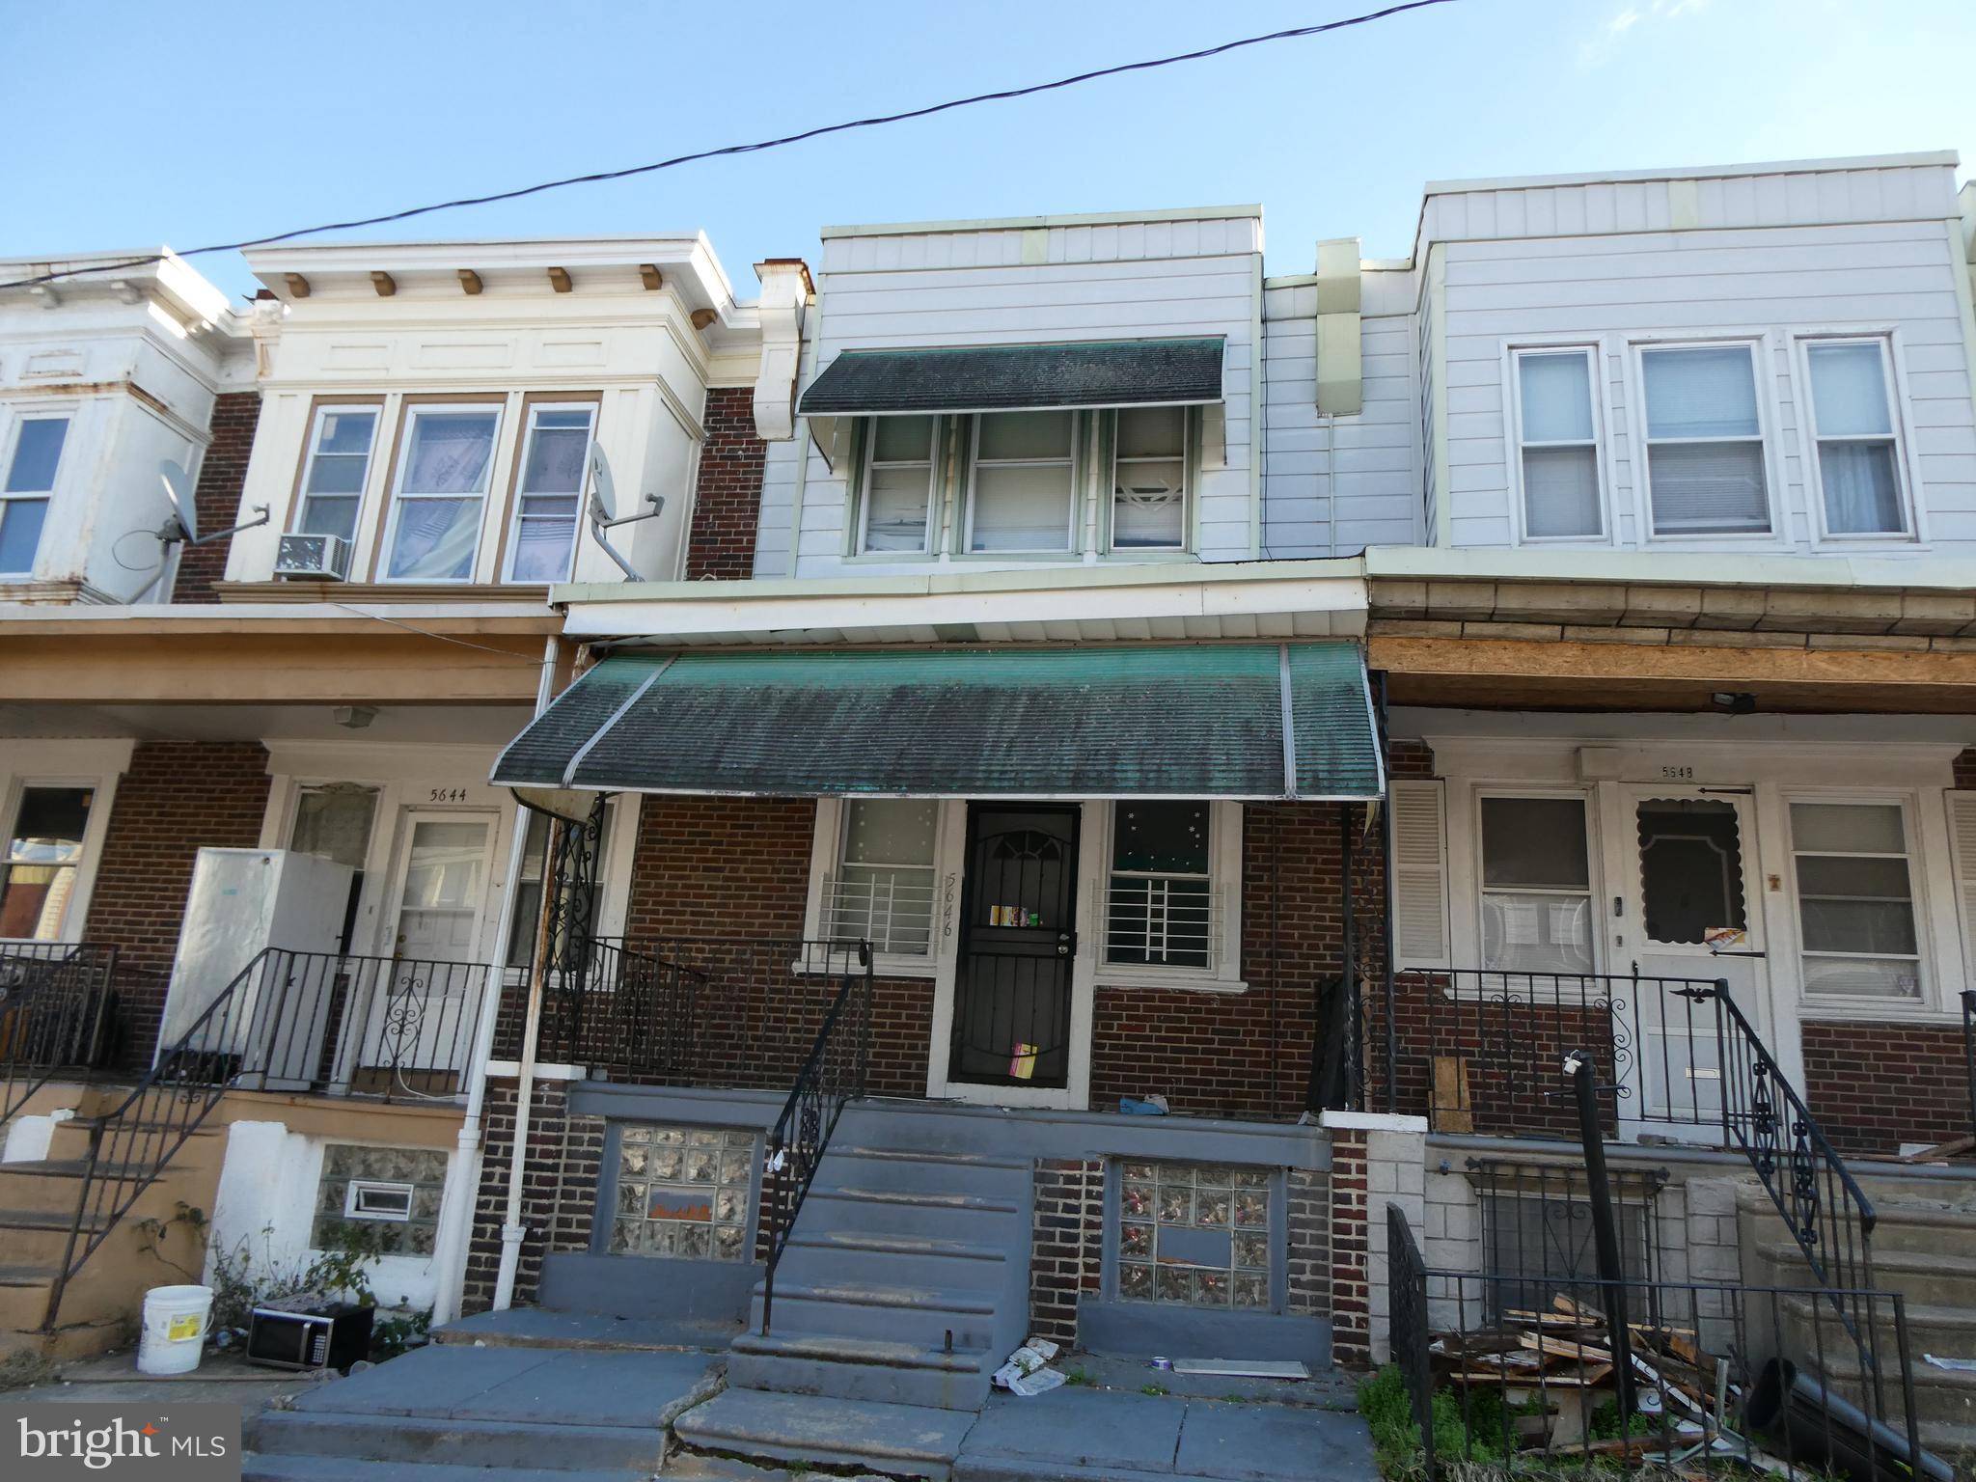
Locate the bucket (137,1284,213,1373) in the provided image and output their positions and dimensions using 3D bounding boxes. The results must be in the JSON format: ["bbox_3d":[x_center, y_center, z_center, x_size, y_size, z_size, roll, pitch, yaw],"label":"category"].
[{"bbox_3d":[-4.164,3.016,7.031,0.300,0.370,0.300,3,-16,1],"label":"bucket"}]

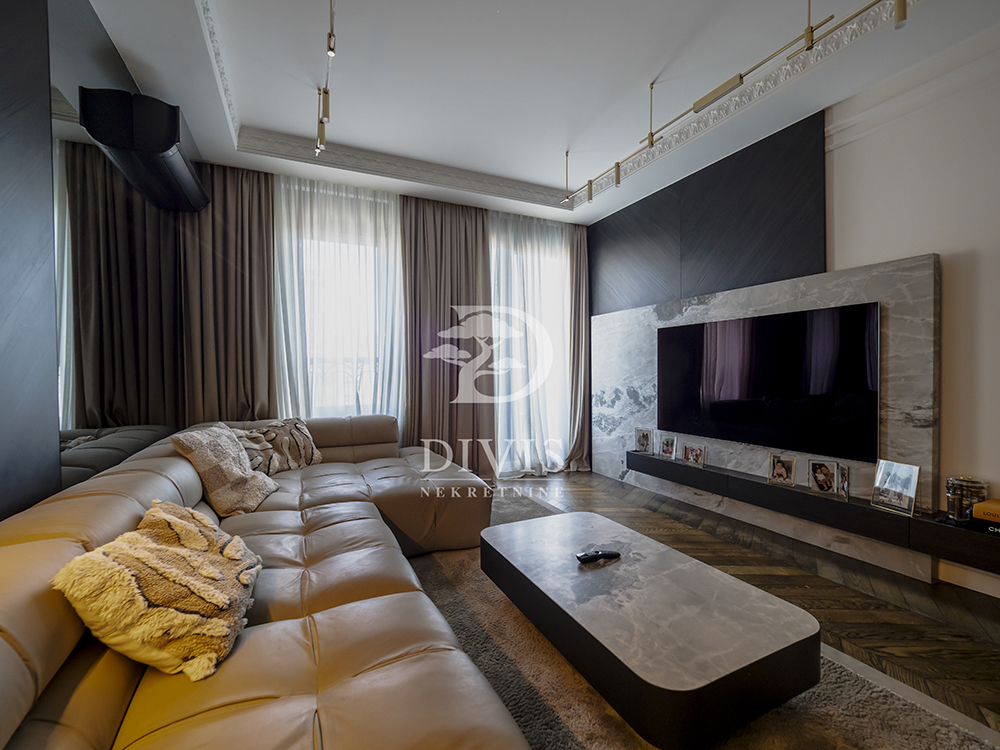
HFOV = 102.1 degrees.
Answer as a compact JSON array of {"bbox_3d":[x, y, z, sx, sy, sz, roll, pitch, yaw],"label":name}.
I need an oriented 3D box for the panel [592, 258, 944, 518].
[{"bbox_3d":[1.765,0.232,3.462,0.100,1.800,2.773,0,0,-28],"label":"panel"}]

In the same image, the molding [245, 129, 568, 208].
[{"bbox_3d":[-0.605,-1.808,3.646,3.018,0.160,0.085,0,0,-23],"label":"molding"}]

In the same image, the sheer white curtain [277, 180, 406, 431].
[{"bbox_3d":[-1.463,-0.293,3.762,1.136,2.866,0.120,0,0,-22],"label":"sheer white curtain"}]

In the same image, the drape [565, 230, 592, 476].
[{"bbox_3d":[0.903,-0.306,4.713,0.343,2.866,0.150,0,0,-22],"label":"drape"}]

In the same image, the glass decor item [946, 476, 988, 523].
[{"bbox_3d":[2.387,0.637,2.066,0.135,0.185,0.135,0,0,-28],"label":"glass decor item"}]

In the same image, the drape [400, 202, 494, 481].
[{"bbox_3d":[-0.515,-0.310,4.220,0.950,2.900,0.160,0,0,-22],"label":"drape"}]

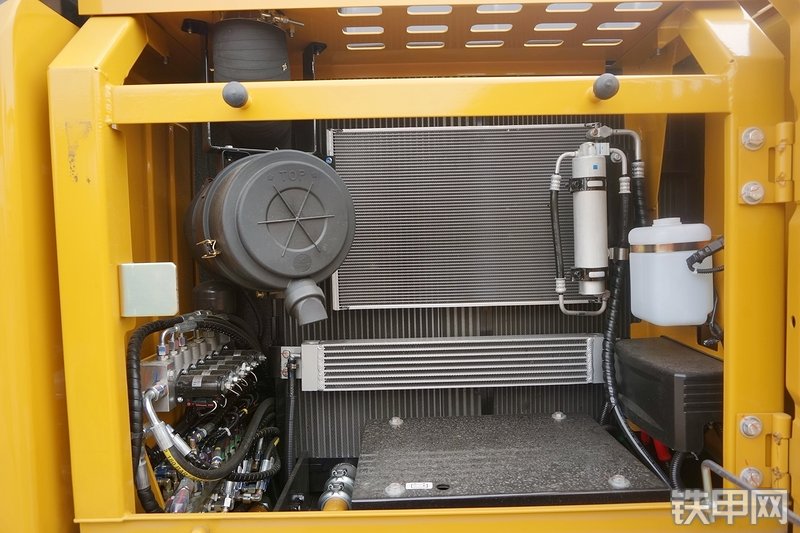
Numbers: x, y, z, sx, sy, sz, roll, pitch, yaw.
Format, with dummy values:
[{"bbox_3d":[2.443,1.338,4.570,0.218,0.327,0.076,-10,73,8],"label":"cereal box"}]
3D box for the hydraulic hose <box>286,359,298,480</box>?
[{"bbox_3d":[-0.207,0.288,1.020,0.020,0.235,0.022,-1,2,0],"label":"hydraulic hose"}]

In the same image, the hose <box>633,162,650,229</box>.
[{"bbox_3d":[0.478,-0.134,1.055,0.034,0.120,0.030,-1,2,0],"label":"hose"}]

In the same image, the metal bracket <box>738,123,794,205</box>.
[{"bbox_3d":[0.500,-0.141,0.727,0.070,0.108,0.028,-1,2,0],"label":"metal bracket"}]

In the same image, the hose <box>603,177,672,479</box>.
[{"bbox_3d":[0.415,0.088,0.940,0.070,0.510,0.230,-1,2,0],"label":"hose"}]

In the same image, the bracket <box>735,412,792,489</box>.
[{"bbox_3d":[0.515,0.257,0.750,0.070,0.108,0.028,-1,2,0],"label":"bracket"}]

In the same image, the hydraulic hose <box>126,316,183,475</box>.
[{"bbox_3d":[-0.402,0.208,0.870,0.098,0.260,0.100,-1,2,0],"label":"hydraulic hose"}]

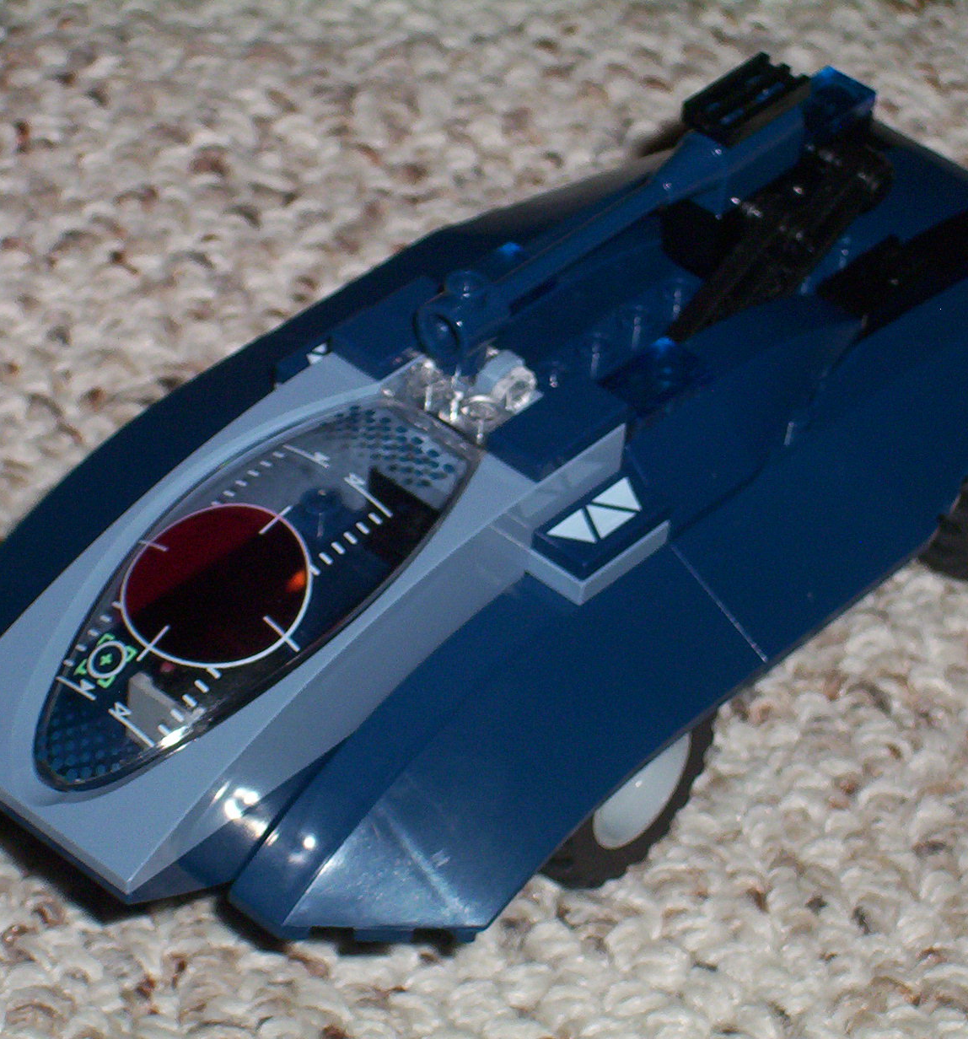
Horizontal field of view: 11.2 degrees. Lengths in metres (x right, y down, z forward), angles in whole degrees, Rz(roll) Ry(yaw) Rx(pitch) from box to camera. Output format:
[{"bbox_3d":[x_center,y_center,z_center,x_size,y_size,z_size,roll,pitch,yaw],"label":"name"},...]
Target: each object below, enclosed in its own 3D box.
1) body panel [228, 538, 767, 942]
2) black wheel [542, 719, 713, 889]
[{"bbox_3d":[0.002,0.027,0.563,0.025,0.019,0.065,33,48,26],"label":"body panel"},{"bbox_3d":[0.014,0.029,0.600,0.014,0.030,0.030,33,48,26],"label":"black wheel"}]

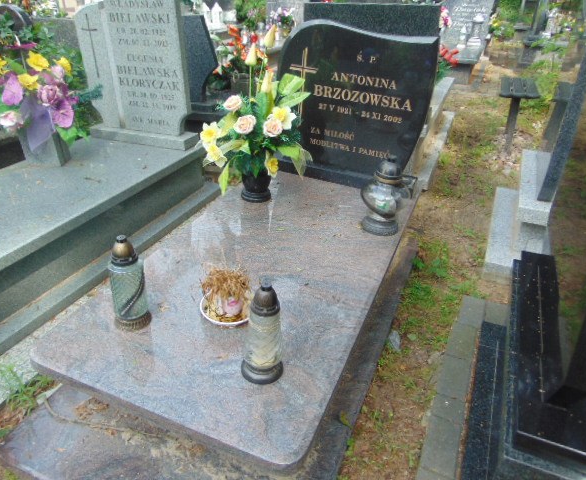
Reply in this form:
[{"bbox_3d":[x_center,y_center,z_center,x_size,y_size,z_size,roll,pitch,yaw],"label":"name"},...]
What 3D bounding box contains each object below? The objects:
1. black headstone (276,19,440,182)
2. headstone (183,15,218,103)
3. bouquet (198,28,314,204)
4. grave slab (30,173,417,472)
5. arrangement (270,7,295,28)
[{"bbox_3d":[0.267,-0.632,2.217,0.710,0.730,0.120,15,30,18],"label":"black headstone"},{"bbox_3d":[-0.800,-1.288,3.251,0.627,0.578,0.088,14,34,18],"label":"headstone"},{"bbox_3d":[-0.194,-0.584,2.263,0.568,0.833,0.461,14,34,18],"label":"bouquet"},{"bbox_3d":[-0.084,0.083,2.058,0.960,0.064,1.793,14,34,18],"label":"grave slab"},{"bbox_3d":[-0.127,-2.639,5.501,0.333,0.274,0.274,14,34,18],"label":"arrangement"}]

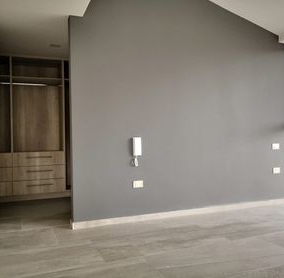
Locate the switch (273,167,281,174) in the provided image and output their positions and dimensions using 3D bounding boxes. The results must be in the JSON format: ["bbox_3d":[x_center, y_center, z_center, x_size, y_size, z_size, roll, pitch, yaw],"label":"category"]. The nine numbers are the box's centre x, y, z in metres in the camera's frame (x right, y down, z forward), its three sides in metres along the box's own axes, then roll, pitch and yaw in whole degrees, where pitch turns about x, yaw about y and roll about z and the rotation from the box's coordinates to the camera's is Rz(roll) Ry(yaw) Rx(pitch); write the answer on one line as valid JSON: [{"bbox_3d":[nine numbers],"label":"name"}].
[{"bbox_3d":[1.937,0.453,4.147,0.122,0.081,0.012,-1,0,-20],"label":"switch"}]

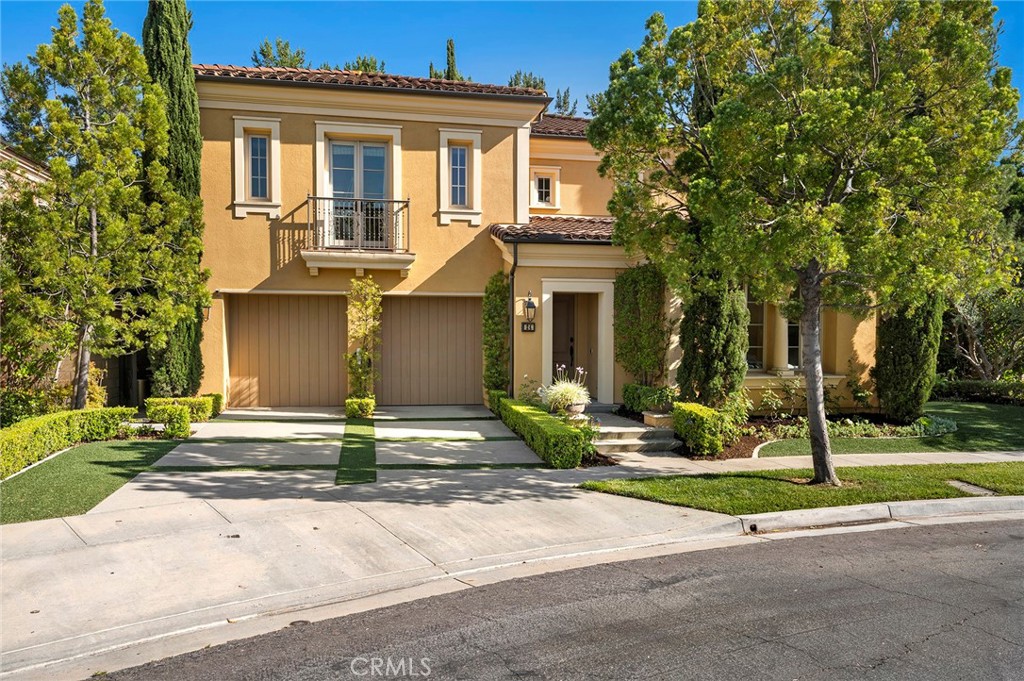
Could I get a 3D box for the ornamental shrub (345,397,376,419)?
[{"bbox_3d":[-2.976,1.294,14.542,0.560,0.400,0.570,0,1,-11],"label":"ornamental shrub"}]

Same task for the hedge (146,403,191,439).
[{"bbox_3d":[-5.588,1.327,12.069,0.610,0.520,0.440,0,1,-11],"label":"hedge"}]

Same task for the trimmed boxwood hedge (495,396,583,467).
[{"bbox_3d":[0.393,1.418,12.219,0.420,0.580,4.250,0,1,-11],"label":"trimmed boxwood hedge"}]

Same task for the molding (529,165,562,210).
[{"bbox_3d":[0.867,-3.954,19.165,0.890,1.100,0.120,0,1,-11],"label":"molding"}]

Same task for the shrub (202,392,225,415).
[{"bbox_3d":[-5.940,1.262,14.343,0.410,0.420,0.800,0,1,-11],"label":"shrub"}]

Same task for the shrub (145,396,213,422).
[{"bbox_3d":[-6.117,1.279,13.650,1.050,0.450,0.450,0,1,-11],"label":"shrub"}]

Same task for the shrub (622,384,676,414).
[{"bbox_3d":[2.715,1.173,14.691,0.880,0.480,0.700,0,1,-11],"label":"shrub"}]

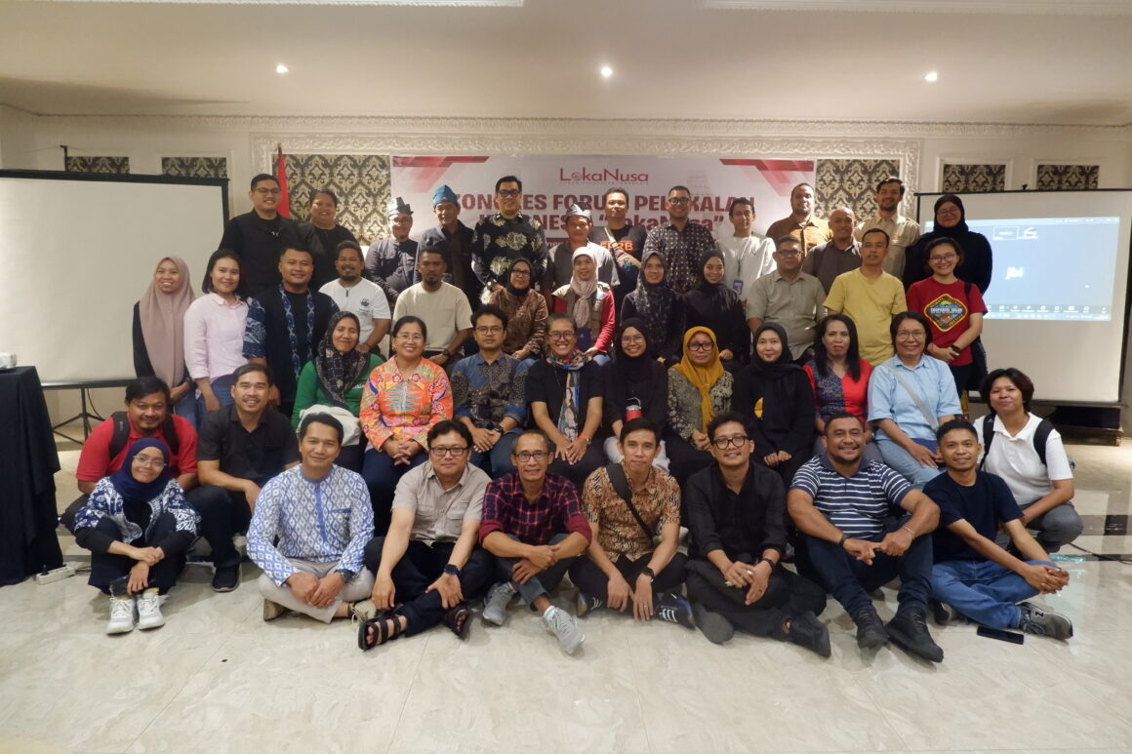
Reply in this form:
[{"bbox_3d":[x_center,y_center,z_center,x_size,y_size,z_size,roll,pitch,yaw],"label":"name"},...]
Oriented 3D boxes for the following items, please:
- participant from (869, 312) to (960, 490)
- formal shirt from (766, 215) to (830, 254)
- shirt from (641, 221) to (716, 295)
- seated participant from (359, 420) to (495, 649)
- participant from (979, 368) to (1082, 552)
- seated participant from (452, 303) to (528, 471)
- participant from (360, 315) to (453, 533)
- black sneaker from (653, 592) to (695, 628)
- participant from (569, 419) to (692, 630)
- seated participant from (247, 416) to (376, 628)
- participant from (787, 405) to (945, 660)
[{"bbox_3d":[1.738,0.337,3.573,0.500,1.285,0.740,1,8,7],"label":"participant"},{"bbox_3d":[1.648,-0.782,5.098,0.530,0.720,0.290,1,6,13],"label":"formal shirt"},{"bbox_3d":[0.787,-0.734,5.048,0.540,0.720,0.320,1,7,5],"label":"shirt"},{"bbox_3d":[-0.551,0.604,3.032,0.560,0.870,0.580,0,7,-6],"label":"seated participant"},{"bbox_3d":[2.485,0.455,3.922,0.560,0.980,0.640,3,7,20],"label":"participant"},{"bbox_3d":[-0.407,0.268,3.944,0.480,1.310,0.700,0,6,-5],"label":"seated participant"},{"bbox_3d":[-0.869,0.291,3.916,0.520,1.270,0.700,-1,6,-9],"label":"participant"},{"bbox_3d":[0.439,0.954,3.025,0.270,0.105,0.110,5,-30,41],"label":"black sneaker"},{"bbox_3d":[0.289,0.599,3.325,0.560,0.820,0.720,0,7,2],"label":"participant"},{"bbox_3d":[-1.175,0.586,3.344,0.580,0.830,0.700,-2,7,-17],"label":"seated participant"},{"bbox_3d":[1.199,0.604,3.051,0.600,0.885,0.720,1,7,3],"label":"participant"}]

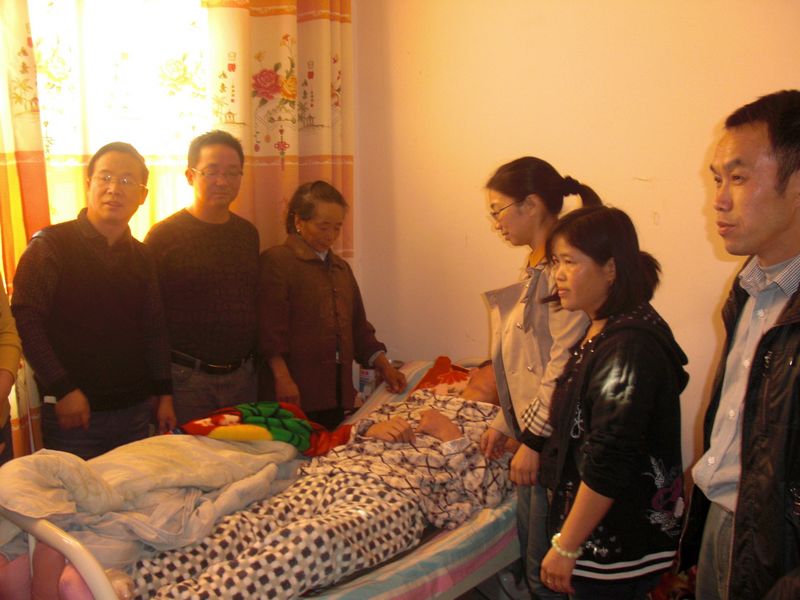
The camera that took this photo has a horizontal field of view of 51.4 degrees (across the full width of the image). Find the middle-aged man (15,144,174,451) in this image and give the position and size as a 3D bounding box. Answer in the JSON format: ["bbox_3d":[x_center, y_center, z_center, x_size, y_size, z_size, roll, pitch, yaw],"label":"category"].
[{"bbox_3d":[-0.953,0.338,2.659,0.500,1.665,0.310,-6,10,-36],"label":"middle-aged man"}]

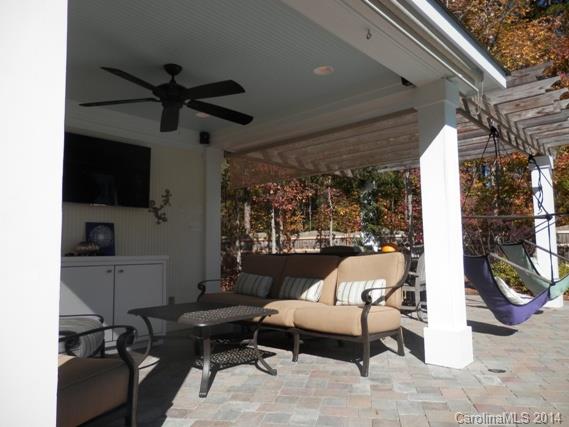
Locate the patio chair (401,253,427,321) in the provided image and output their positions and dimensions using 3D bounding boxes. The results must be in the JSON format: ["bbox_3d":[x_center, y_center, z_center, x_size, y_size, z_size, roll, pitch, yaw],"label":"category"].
[{"bbox_3d":[1.882,0.920,5.697,0.620,0.980,0.650,1,-5,-27],"label":"patio chair"}]

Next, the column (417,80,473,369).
[{"bbox_3d":[1.372,0.078,3.553,0.298,2.353,0.298,-5,-6,41],"label":"column"}]

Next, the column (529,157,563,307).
[{"bbox_3d":[4.065,0.296,6.381,0.298,2.262,0.298,-5,-6,41],"label":"column"}]

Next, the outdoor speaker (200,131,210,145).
[{"bbox_3d":[-1.009,-0.971,5.250,0.121,0.177,0.131,-1,-4,-3],"label":"outdoor speaker"}]

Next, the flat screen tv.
[{"bbox_3d":[-1.900,-0.421,4.181,0.081,0.682,1.182,-5,-6,41],"label":"flat screen tv"}]

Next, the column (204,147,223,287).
[{"bbox_3d":[-0.956,0.289,5.504,0.253,2.293,0.253,-5,-6,41],"label":"column"}]

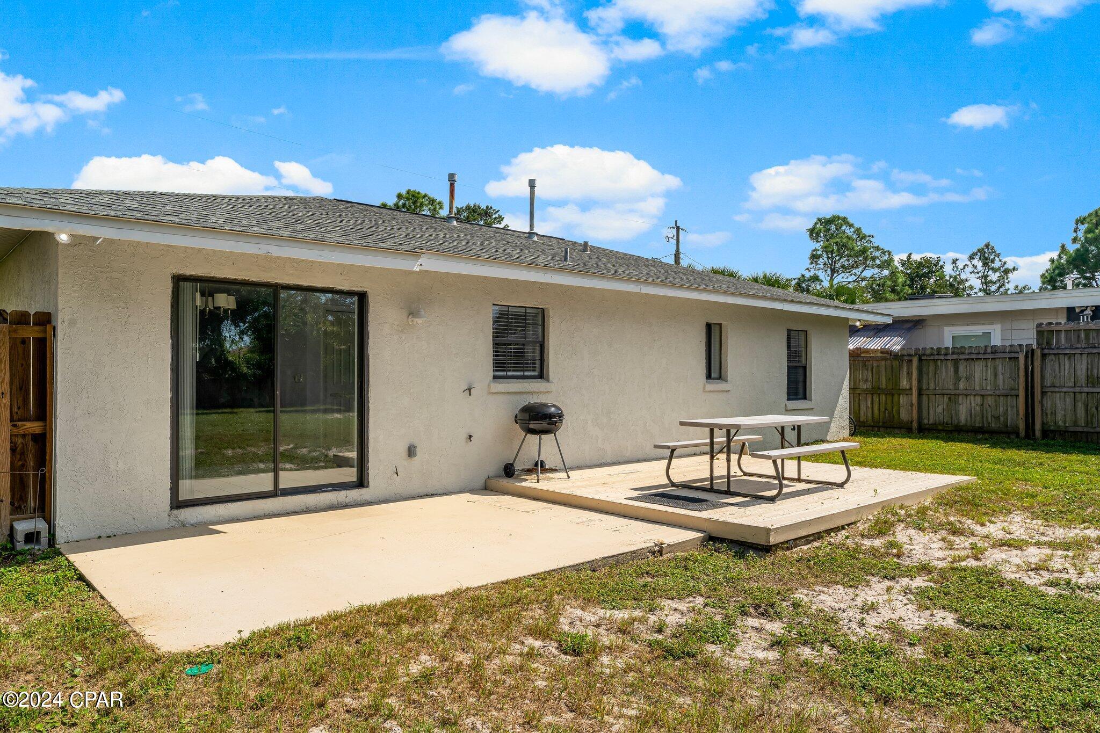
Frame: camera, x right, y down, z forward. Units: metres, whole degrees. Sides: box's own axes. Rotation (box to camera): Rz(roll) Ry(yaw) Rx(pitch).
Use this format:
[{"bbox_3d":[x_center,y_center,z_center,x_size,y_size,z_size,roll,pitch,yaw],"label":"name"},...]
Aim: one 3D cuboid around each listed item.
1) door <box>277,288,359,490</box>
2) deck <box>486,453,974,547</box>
[{"bbox_3d":[-2.304,0.227,7.397,0.924,1.956,0.046,1,-1,-42],"label":"door"},{"bbox_3d":[2.149,1.400,8.663,4.433,0.142,3.780,1,-1,-42],"label":"deck"}]

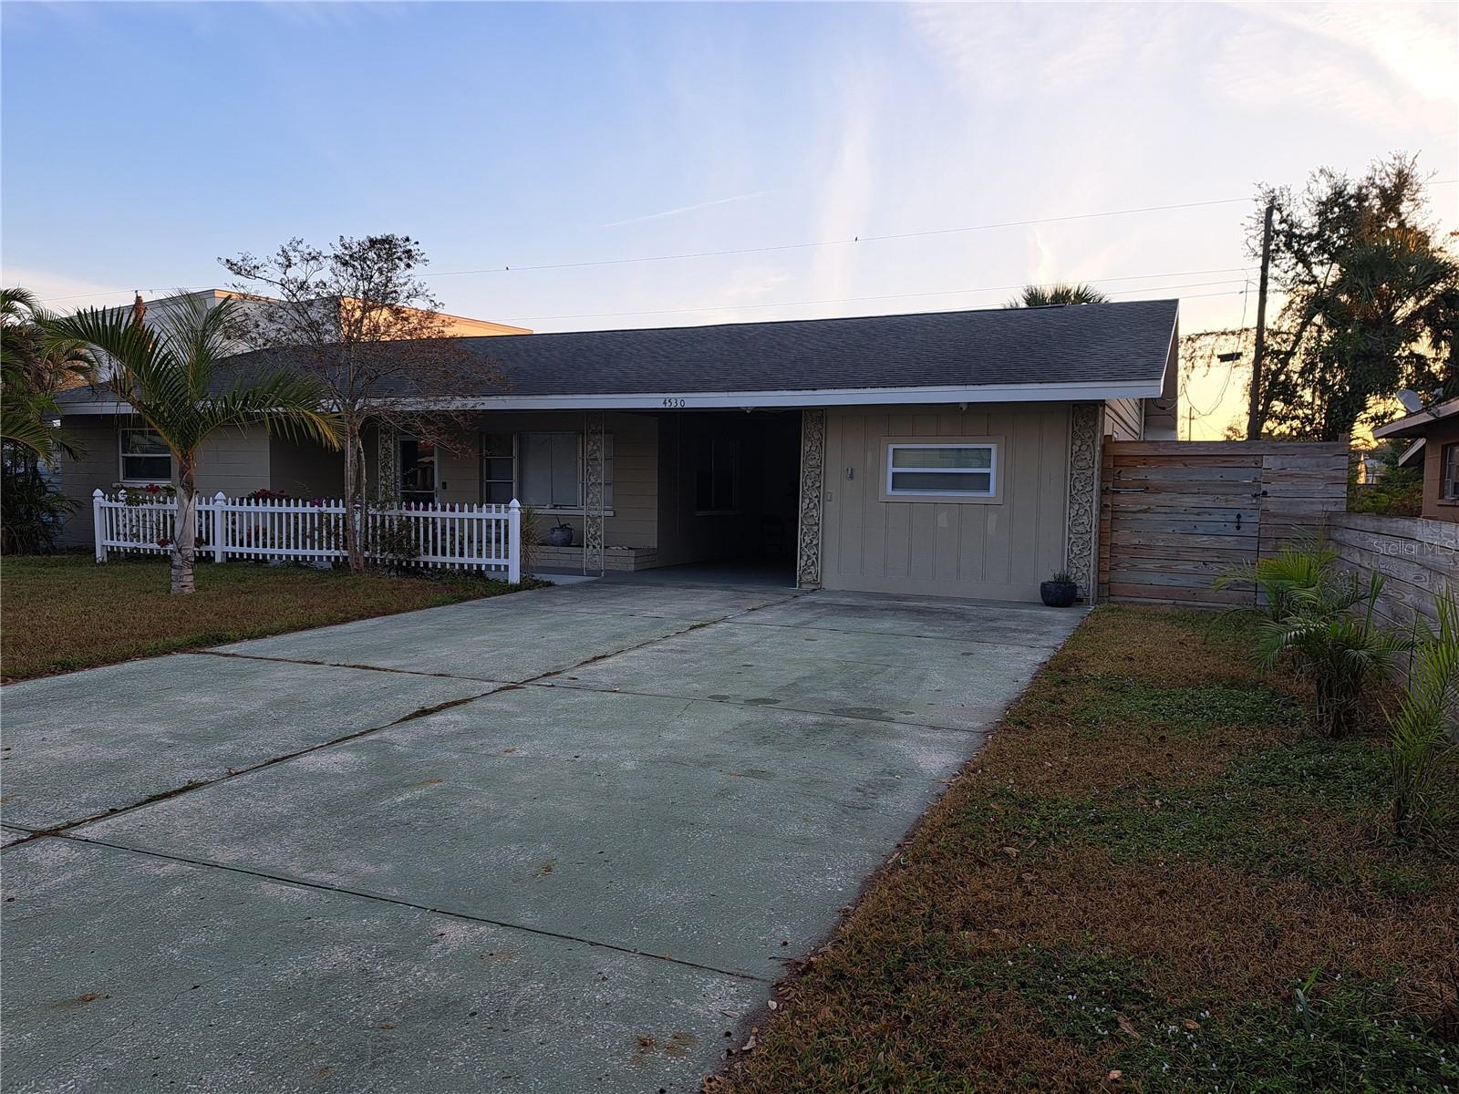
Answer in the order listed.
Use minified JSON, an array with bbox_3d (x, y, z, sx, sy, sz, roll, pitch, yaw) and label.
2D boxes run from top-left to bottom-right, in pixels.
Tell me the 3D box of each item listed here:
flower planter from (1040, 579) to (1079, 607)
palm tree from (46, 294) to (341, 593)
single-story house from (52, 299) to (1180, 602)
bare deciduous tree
[{"bbox_3d":[3.870,0.552,11.866,0.416,0.285,0.416,2,4,18],"label":"flower planter"},{"bbox_3d":[-6.070,-1.162,11.462,3.250,3.376,3.100,-1,4,-28],"label":"palm tree"},{"bbox_3d":[-1.726,-2.073,19.488,18.770,4.290,10.428,3,4,25],"label":"single-story house"},{"bbox_3d":[-5.164,-1.997,14.080,3.800,4.631,3.600,0,4,-20],"label":"bare deciduous tree"}]

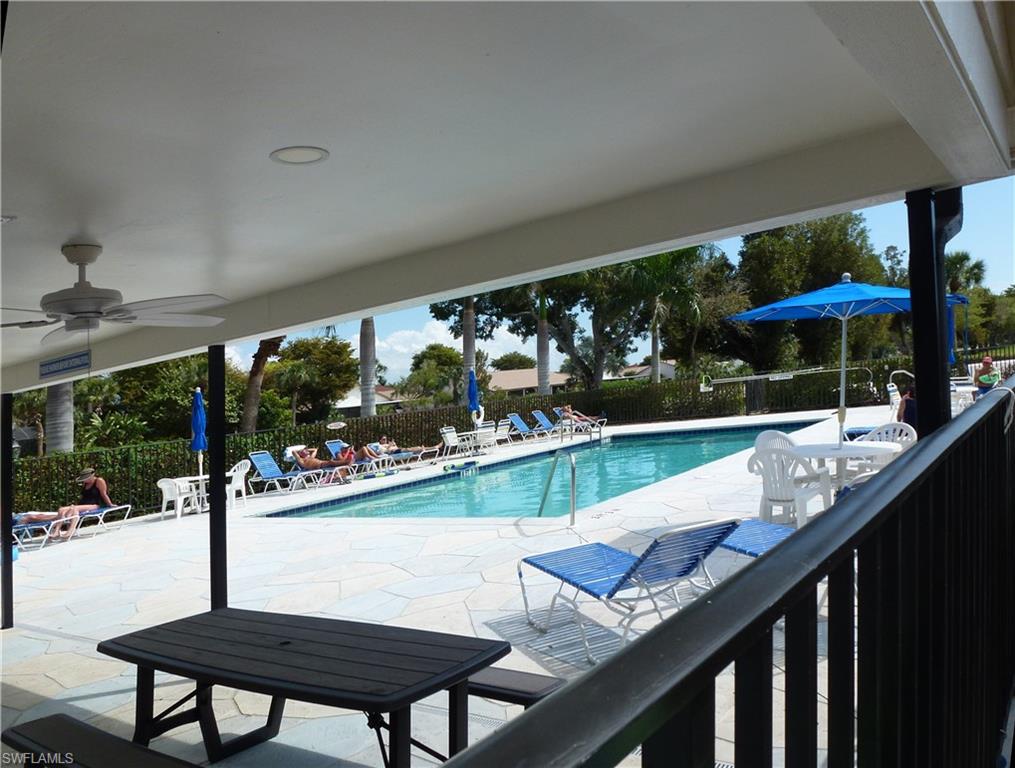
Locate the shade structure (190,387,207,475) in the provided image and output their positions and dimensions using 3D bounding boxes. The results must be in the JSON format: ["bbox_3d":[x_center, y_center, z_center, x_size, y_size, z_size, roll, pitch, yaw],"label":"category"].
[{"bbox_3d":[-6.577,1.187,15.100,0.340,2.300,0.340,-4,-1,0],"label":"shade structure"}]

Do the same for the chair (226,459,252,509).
[{"bbox_3d":[-5.512,2.017,14.100,0.620,0.900,0.580,-4,-2,30],"label":"chair"}]

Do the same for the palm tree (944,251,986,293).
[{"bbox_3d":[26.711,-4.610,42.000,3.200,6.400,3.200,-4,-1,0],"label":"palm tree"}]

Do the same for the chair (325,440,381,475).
[{"bbox_3d":[-4.118,1.978,19.000,1.650,0.930,0.640,-4,-1,26],"label":"chair"}]

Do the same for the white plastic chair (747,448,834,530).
[{"bbox_3d":[2.856,1.038,7.150,0.580,0.800,0.580,-3,-2,-30],"label":"white plastic chair"}]

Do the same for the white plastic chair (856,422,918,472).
[{"bbox_3d":[4.230,0.867,7.900,0.570,0.800,0.570,-4,-1,-41],"label":"white plastic chair"}]

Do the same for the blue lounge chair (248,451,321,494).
[{"bbox_3d":[-5.085,2.030,16.100,1.800,0.940,0.650,-5,-2,40],"label":"blue lounge chair"}]

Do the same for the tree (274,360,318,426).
[{"bbox_3d":[-8.069,0.708,27.000,1.750,3.200,1.750,-3,-1,0],"label":"tree"}]

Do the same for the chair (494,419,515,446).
[{"bbox_3d":[-0.096,1.585,22.600,0.630,0.870,0.580,-5,-1,41],"label":"chair"}]

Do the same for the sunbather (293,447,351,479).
[{"bbox_3d":[-4.610,1.946,17.500,1.380,0.750,0.580,-4,-1,26],"label":"sunbather"}]

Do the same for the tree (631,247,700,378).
[{"bbox_3d":[7.783,-3.098,35.000,4.100,8.000,4.100,-3,-1,0],"label":"tree"}]

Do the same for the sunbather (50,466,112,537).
[{"bbox_3d":[-7.687,2.167,12.800,0.950,1.270,0.500,-4,-1,-26],"label":"sunbather"}]

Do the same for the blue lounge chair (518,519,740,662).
[{"bbox_3d":[0.755,1.185,4.420,0.660,0.860,1.760,-3,-2,-24],"label":"blue lounge chair"}]

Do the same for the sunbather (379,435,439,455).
[{"bbox_3d":[-2.693,1.690,19.400,1.600,0.600,0.500,-4,-1,27],"label":"sunbather"}]

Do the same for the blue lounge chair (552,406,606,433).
[{"bbox_3d":[2.784,1.450,27.300,1.880,0.880,0.660,-4,-2,28],"label":"blue lounge chair"}]

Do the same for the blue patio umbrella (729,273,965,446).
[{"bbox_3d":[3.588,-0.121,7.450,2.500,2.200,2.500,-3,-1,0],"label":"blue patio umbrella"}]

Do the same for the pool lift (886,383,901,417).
[{"bbox_3d":[9.033,0.456,16.500,0.500,1.000,0.420,-4,-1,-31],"label":"pool lift"}]

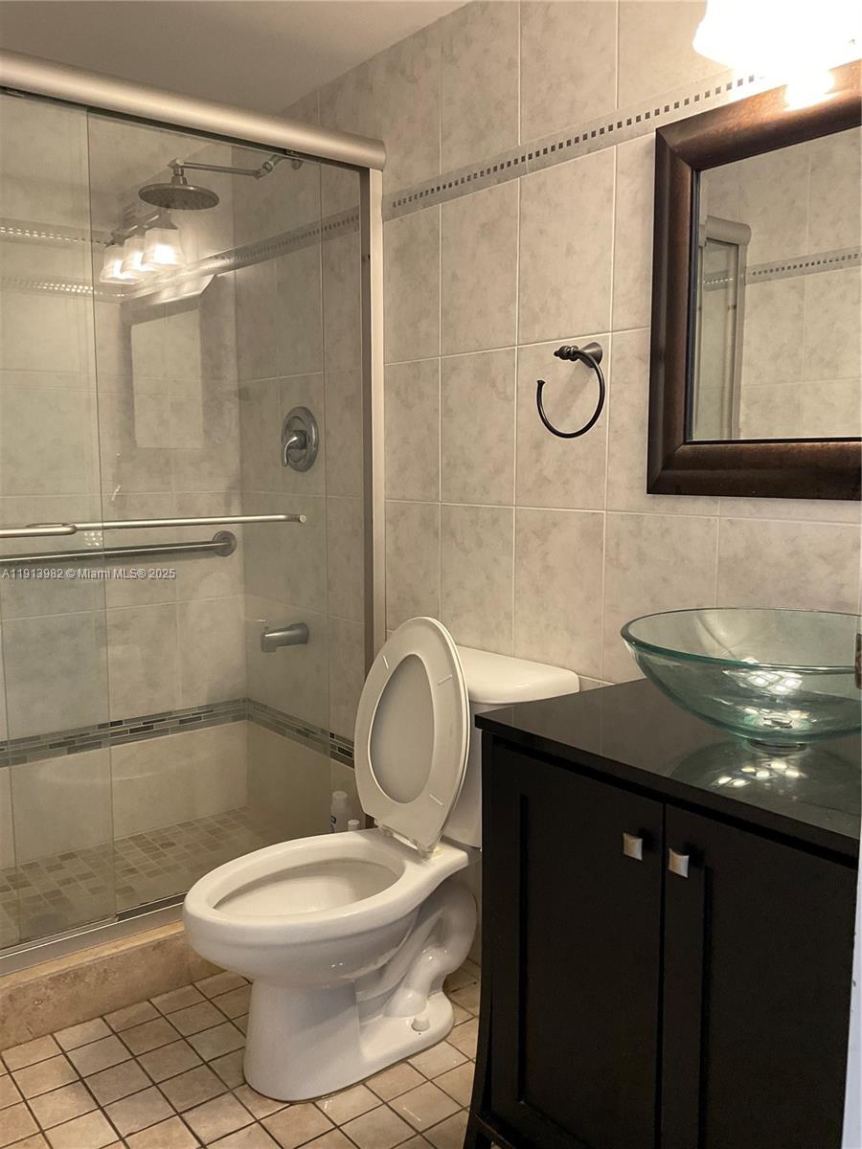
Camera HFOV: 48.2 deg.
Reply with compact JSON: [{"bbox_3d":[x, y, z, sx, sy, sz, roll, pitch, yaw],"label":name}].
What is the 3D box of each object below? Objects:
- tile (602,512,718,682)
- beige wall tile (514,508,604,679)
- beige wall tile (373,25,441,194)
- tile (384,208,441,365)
[{"bbox_3d":[0.417,0.057,1.763,0.010,0.335,0.253,-5,8,-38],"label":"tile"},{"bbox_3d":[0.260,0.034,1.956,0.010,0.330,0.252,-5,8,-38],"label":"beige wall tile"},{"bbox_3d":[-0.051,-1.072,2.233,0.010,0.335,0.253,-5,8,-38],"label":"beige wall tile"},{"bbox_3d":[-0.052,-0.677,2.278,0.010,0.335,0.253,-5,8,-38],"label":"tile"}]

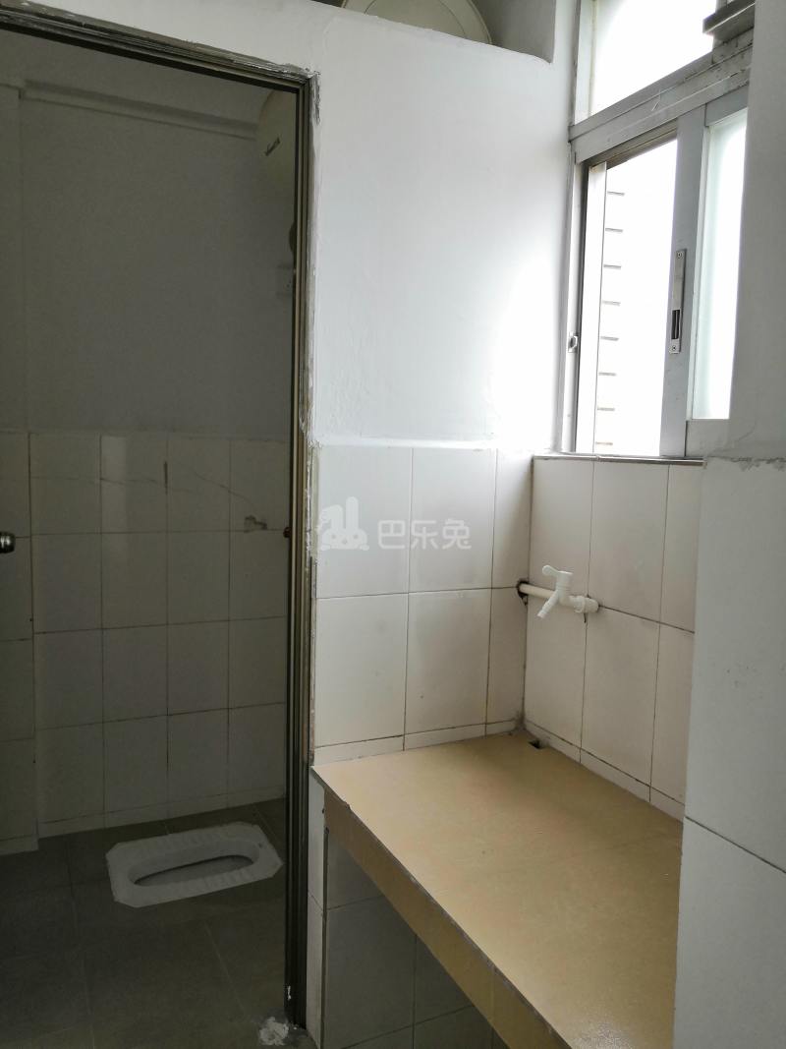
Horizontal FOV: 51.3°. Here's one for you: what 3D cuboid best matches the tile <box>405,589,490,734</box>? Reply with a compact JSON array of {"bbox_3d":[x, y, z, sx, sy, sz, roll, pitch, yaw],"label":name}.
[{"bbox_3d":[0.118,0.292,1.763,0.202,0.304,0.010,-1,6,-25],"label":"tile"}]

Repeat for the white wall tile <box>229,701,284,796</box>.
[{"bbox_3d":[-0.467,0.766,2.811,0.200,0.300,0.010,-1,6,-25],"label":"white wall tile"}]

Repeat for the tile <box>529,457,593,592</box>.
[{"bbox_3d":[0.351,0.005,1.701,0.010,0.281,0.202,-1,6,-25],"label":"tile"}]

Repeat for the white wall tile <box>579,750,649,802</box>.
[{"bbox_3d":[0.432,0.486,1.587,0.010,0.032,0.200,-1,6,-26],"label":"white wall tile"}]

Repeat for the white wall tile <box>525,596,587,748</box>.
[{"bbox_3d":[0.348,0.299,1.752,0.010,0.304,0.205,-1,6,-26],"label":"white wall tile"}]

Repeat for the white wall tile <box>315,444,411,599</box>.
[{"bbox_3d":[-0.056,-0.006,1.628,0.200,0.300,0.010,-1,6,-25],"label":"white wall tile"}]

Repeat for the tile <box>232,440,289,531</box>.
[{"bbox_3d":[-0.445,-0.129,2.727,0.200,0.300,0.010,-1,6,-25],"label":"tile"}]

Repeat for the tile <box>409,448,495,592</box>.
[{"bbox_3d":[0.125,-0.009,1.713,0.200,0.300,0.010,-1,6,-25],"label":"tile"}]

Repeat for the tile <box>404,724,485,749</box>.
[{"bbox_3d":[0.114,0.460,1.779,0.202,0.032,0.010,-1,6,-25],"label":"tile"}]

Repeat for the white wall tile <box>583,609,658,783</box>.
[{"bbox_3d":[0.430,0.313,1.548,0.010,0.300,0.200,-1,6,-25],"label":"white wall tile"}]

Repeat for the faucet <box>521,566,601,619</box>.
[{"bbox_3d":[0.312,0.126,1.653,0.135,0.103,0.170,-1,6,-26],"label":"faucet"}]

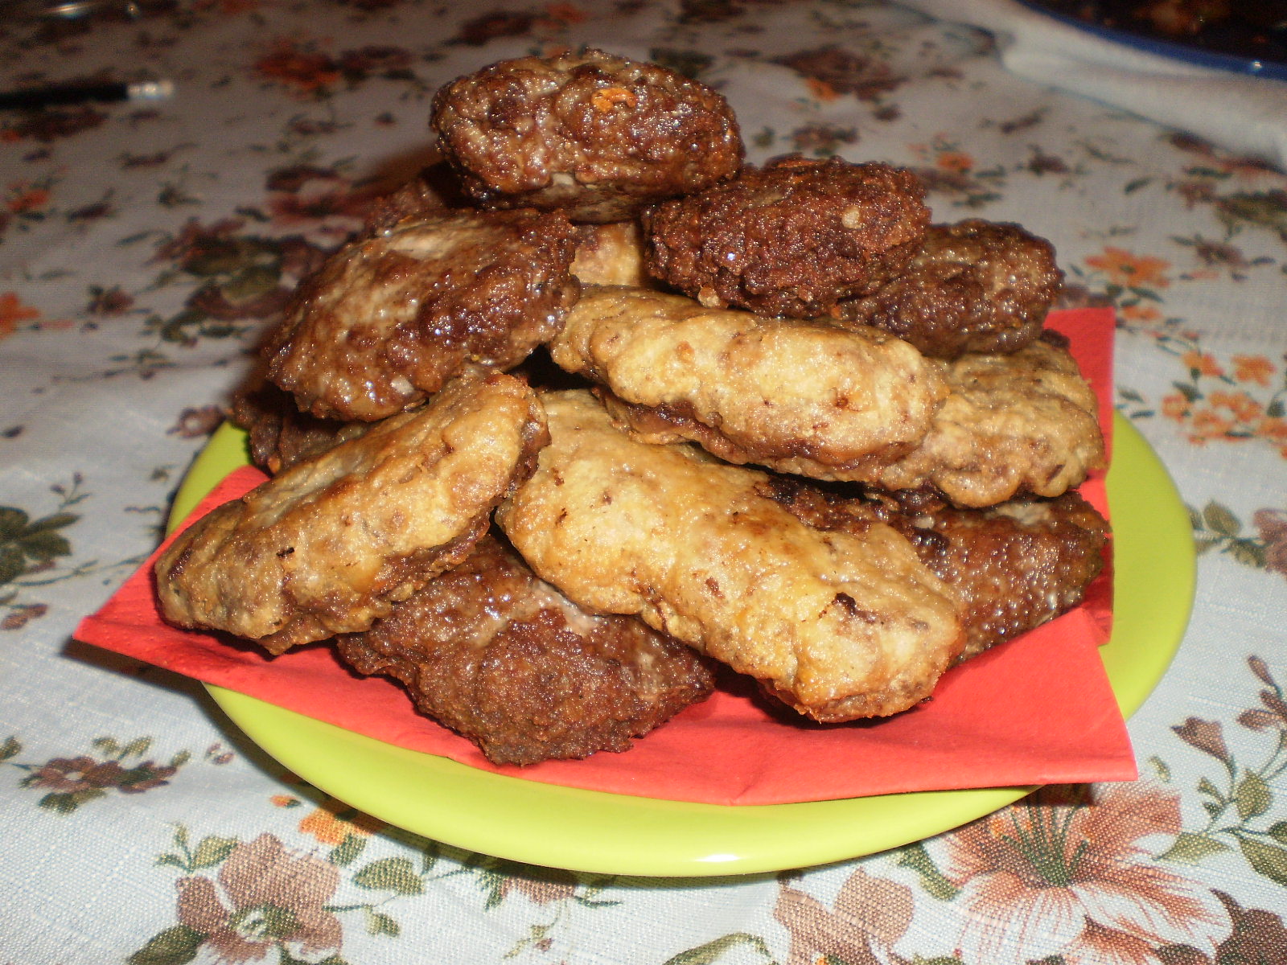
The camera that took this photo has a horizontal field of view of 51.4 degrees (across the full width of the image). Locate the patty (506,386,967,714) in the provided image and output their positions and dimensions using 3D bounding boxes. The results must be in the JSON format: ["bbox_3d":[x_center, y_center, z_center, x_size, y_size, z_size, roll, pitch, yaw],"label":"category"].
[{"bbox_3d":[0.015,0.013,0.231,0.087,0.023,0.048,29,50,12],"label":"patty"}]

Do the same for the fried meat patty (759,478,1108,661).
[{"bbox_3d":[0.059,0.017,0.285,0.080,0.025,0.055,-6,37,-7],"label":"fried meat patty"}]

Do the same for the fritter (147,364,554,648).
[{"bbox_3d":[-0.052,0.006,0.238,0.076,0.023,0.044,-26,42,0],"label":"fritter"}]

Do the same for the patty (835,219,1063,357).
[{"bbox_3d":[0.059,-0.038,0.264,0.051,0.021,0.043,-1,35,1],"label":"patty"}]

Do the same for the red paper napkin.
[{"bbox_3d":[0.007,-0.003,0.296,0.192,0.018,0.183,7,35,12],"label":"red paper napkin"}]

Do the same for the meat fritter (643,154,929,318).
[{"bbox_3d":[0.028,-0.048,0.258,0.054,0.024,0.046,-6,38,-6],"label":"meat fritter"}]

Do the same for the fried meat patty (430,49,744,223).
[{"bbox_3d":[-0.011,-0.069,0.266,0.060,0.026,0.051,-1,37,1],"label":"fried meat patty"}]

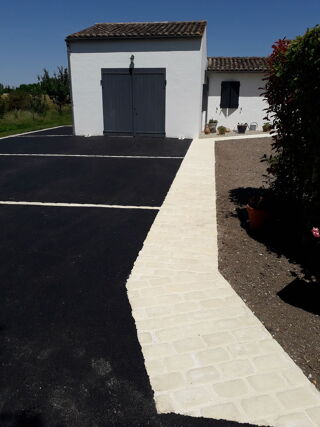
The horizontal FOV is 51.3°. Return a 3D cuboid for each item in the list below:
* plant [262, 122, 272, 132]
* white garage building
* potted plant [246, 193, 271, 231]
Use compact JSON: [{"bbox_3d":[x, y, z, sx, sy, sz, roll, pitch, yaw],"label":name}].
[{"bbox_3d":[4.766,-3.807,14.665,0.440,0.400,0.440,3,20,8],"label":"plant"},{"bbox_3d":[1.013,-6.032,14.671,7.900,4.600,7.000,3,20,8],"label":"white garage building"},{"bbox_3d":[1.179,-0.021,3.923,0.300,0.400,0.300,3,20,8],"label":"potted plant"}]

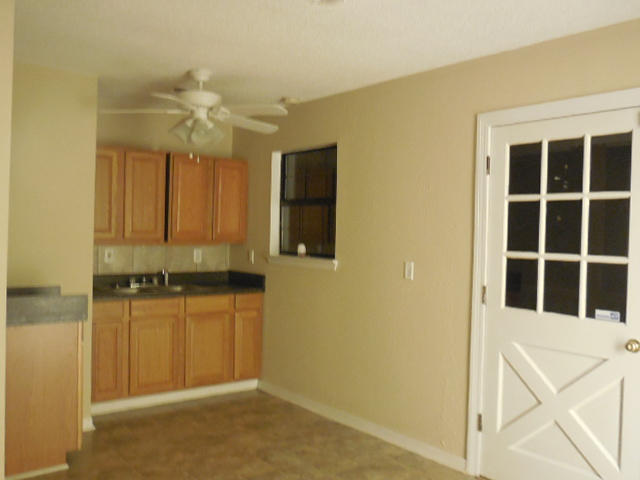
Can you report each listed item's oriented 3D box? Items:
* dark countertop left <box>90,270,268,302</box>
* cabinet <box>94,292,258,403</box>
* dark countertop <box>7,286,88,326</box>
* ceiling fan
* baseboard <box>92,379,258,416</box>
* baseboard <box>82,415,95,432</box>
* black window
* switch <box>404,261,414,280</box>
[{"bbox_3d":[-1.286,0.376,5.267,1.552,0.145,0.625,0,1,-38],"label":"dark countertop left"},{"bbox_3d":[-1.302,0.838,5.284,1.552,0.780,0.605,0,1,-38],"label":"cabinet"},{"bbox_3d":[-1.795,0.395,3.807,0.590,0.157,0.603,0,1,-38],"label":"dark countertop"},{"bbox_3d":[-0.773,-0.859,4.077,1.280,0.483,1.280,0,1,-38],"label":"ceiling fan"},{"bbox_3d":[-1.162,1.276,5.112,1.545,0.098,0.017,0,1,-38],"label":"baseboard"},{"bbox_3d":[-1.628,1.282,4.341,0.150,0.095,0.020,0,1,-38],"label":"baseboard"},{"bbox_3d":[-0.080,-0.302,5.141,0.070,0.872,0.850,0,1,-38],"label":"black window"},{"bbox_3d":[0.585,0.205,4.129,0.011,0.118,0.072,0,1,-38],"label":"switch"}]

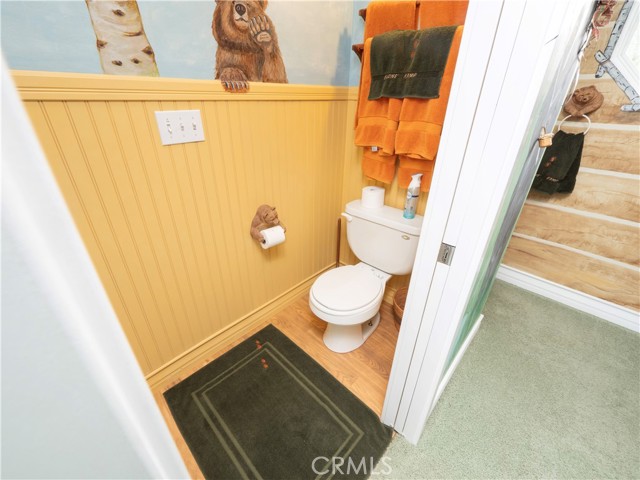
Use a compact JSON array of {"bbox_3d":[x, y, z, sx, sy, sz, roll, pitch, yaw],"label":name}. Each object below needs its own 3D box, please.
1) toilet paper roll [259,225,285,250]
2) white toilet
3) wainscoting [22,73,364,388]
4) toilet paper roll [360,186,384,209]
[{"bbox_3d":[-0.243,-0.013,1.455,0.102,0.102,0.112,24,36,36],"label":"toilet paper roll"},{"bbox_3d":[0.227,0.232,1.530,0.480,0.700,0.673,24,36,36],"label":"white toilet"},{"bbox_3d":[-0.324,-0.078,1.448,0.050,1.303,1.435,24,36,36],"label":"wainscoting"},{"bbox_3d":[0.311,-0.245,1.595,0.122,0.102,0.122,1,28,-1],"label":"toilet paper roll"}]

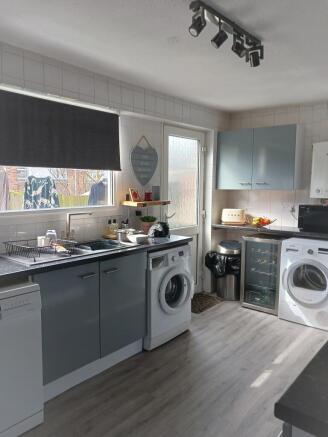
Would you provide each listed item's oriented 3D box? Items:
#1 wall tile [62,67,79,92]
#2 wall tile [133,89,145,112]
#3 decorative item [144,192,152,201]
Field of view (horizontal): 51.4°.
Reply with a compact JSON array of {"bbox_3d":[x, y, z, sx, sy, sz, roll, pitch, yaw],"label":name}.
[{"bbox_3d":[-0.730,-1.073,2.677,0.011,0.158,0.154,5,8,41],"label":"wall tile"},{"bbox_3d":[-0.237,-1.124,3.242,0.011,0.172,0.153,5,8,41],"label":"wall tile"},{"bbox_3d":[-0.158,-0.219,3.533,0.050,0.083,0.065,5,7,40],"label":"decorative item"}]

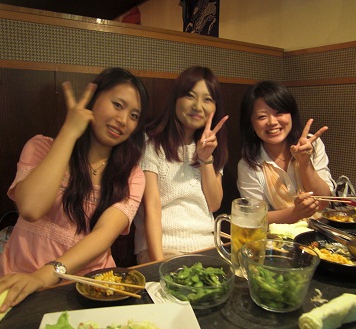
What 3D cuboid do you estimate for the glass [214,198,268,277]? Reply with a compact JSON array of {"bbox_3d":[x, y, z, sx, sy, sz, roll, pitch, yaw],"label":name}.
[{"bbox_3d":[0.146,0.172,0.832,0.127,0.163,0.085,0,9,-9],"label":"glass"}]

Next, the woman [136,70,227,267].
[{"bbox_3d":[0.093,0.281,1.132,0.440,1.192,0.680,-1,9,-14],"label":"woman"}]

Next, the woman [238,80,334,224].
[{"bbox_3d":[0.369,0.292,1.204,0.460,1.157,0.670,0,9,-5],"label":"woman"}]

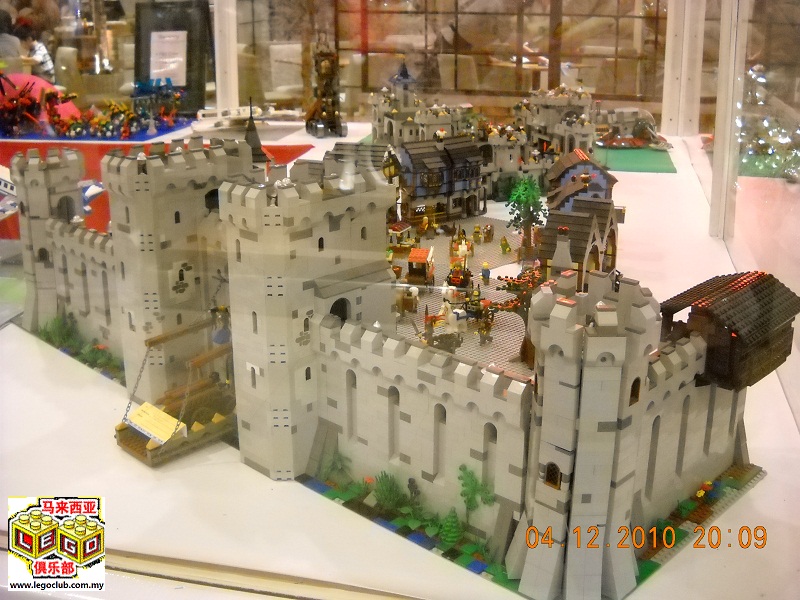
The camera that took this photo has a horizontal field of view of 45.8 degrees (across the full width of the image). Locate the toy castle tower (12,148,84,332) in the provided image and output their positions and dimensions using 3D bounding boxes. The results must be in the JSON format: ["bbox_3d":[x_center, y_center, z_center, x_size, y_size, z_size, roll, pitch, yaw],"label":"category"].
[{"bbox_3d":[-0.568,-0.102,1.558,0.098,0.281,0.098,17,25,40],"label":"toy castle tower"}]

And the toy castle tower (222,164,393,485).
[{"bbox_3d":[-0.106,0.018,1.109,0.115,0.339,0.191,17,25,40],"label":"toy castle tower"}]

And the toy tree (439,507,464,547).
[{"bbox_3d":[0.053,0.225,0.947,0.023,0.038,0.023,0,19,0],"label":"toy tree"}]

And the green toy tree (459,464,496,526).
[{"bbox_3d":[0.073,0.202,0.936,0.038,0.069,0.022,17,25,40],"label":"green toy tree"}]

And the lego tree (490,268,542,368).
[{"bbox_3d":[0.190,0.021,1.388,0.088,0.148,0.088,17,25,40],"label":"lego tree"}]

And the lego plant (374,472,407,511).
[{"bbox_3d":[-0.012,0.203,1.014,0.033,0.037,0.030,0,19,0],"label":"lego plant"}]

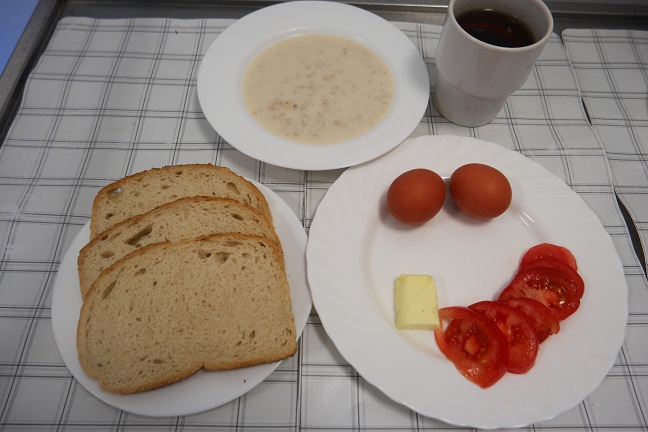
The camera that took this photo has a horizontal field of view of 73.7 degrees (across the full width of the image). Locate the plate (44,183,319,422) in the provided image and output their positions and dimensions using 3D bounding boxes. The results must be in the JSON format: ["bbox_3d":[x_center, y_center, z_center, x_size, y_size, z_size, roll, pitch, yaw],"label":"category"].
[{"bbox_3d":[-0.106,0.051,0.341,0.198,0.018,0.198,0,60,-1],"label":"plate"}]

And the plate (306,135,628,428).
[{"bbox_3d":[0.110,0.038,0.351,0.247,0.022,0.247,0,60,-1],"label":"plate"}]

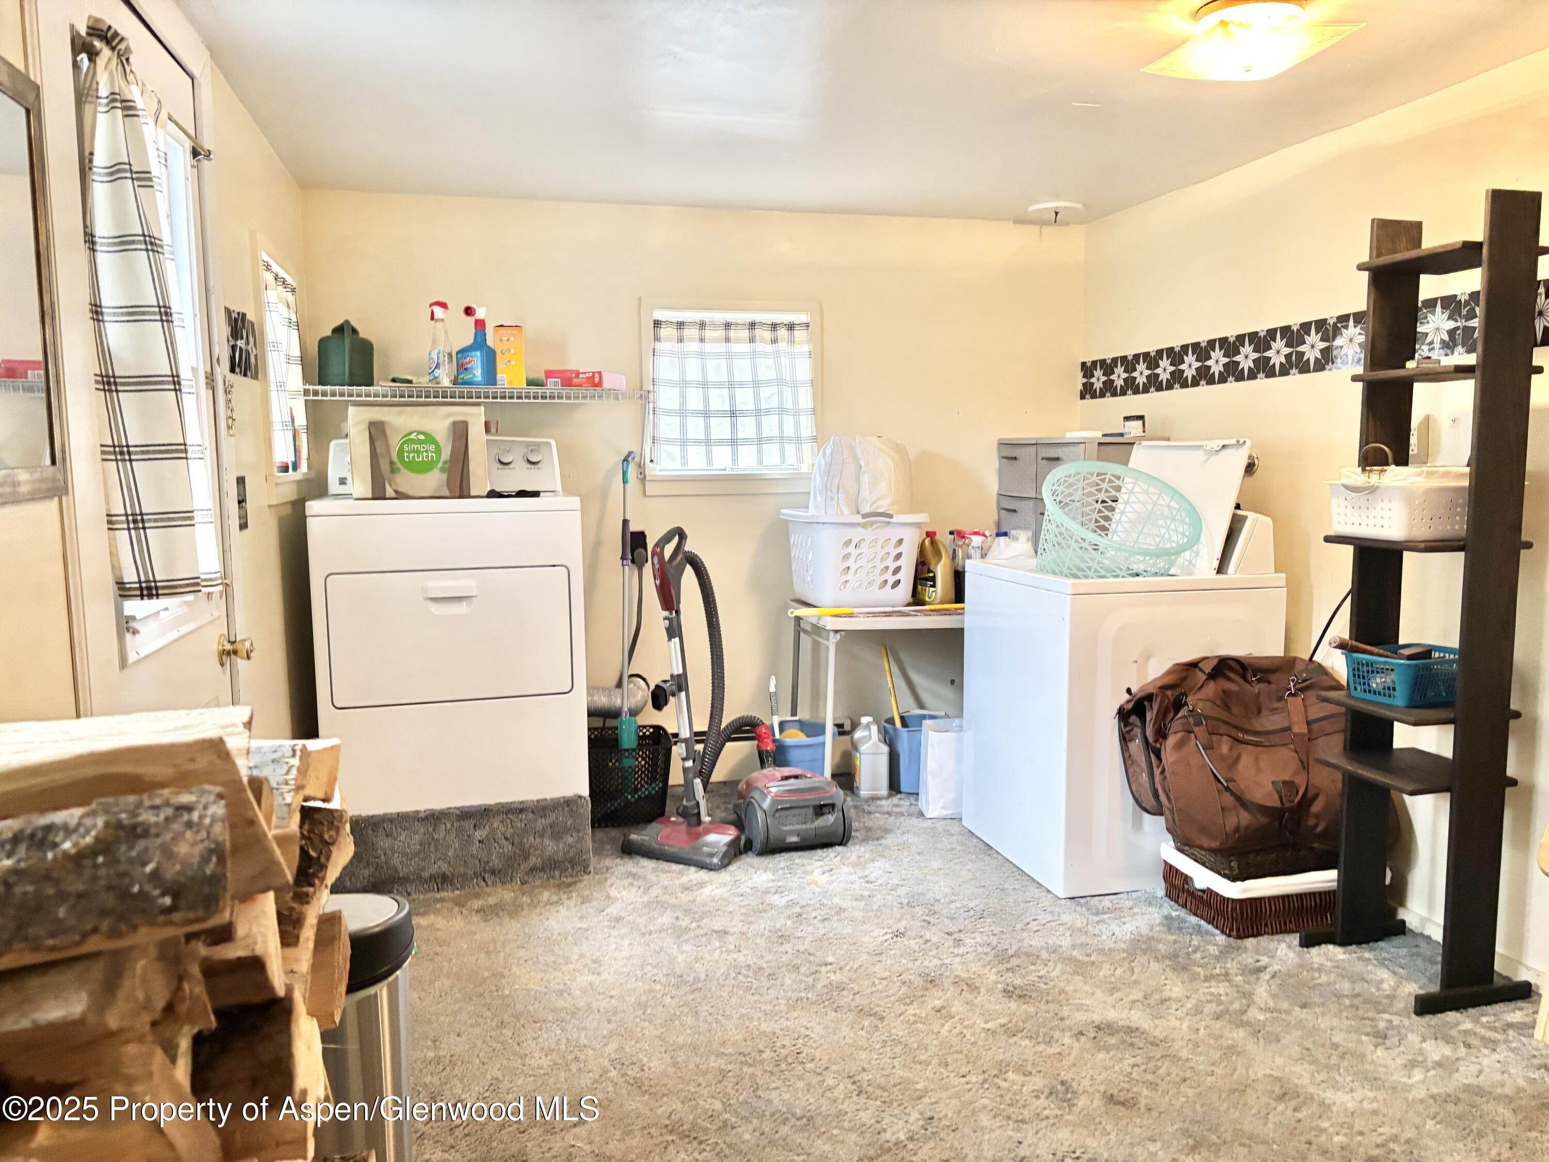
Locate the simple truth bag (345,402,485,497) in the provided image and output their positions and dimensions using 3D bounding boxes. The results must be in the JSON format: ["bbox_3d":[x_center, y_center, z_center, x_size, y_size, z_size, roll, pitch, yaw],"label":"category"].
[{"bbox_3d":[-1.087,-0.395,3.572,0.405,0.280,0.190,-2,6,-14],"label":"simple truth bag"}]

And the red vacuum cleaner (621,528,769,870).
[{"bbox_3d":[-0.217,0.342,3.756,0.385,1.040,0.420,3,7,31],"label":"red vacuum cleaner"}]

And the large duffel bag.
[{"bbox_3d":[1.295,0.451,3.147,0.669,0.486,0.344,-2,6,-13],"label":"large duffel bag"}]

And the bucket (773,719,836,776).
[{"bbox_3d":[0.110,0.671,4.234,0.243,0.253,0.258,0,6,0],"label":"bucket"}]

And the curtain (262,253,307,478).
[{"bbox_3d":[-1.470,-0.623,3.481,0.070,0.610,0.645,-2,6,-14],"label":"curtain"}]

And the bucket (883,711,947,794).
[{"bbox_3d":[0.552,0.653,4.420,0.265,0.265,0.260,-2,6,-14],"label":"bucket"}]

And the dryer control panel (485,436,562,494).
[{"bbox_3d":[-1.083,-0.374,3.831,0.709,0.177,0.172,-2,6,-17],"label":"dryer control panel"}]

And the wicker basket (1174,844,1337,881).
[{"bbox_3d":[1.337,0.706,3.162,0.400,0.115,0.280,-2,6,-14],"label":"wicker basket"}]

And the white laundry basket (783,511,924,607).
[{"bbox_3d":[0.292,-0.096,4.251,0.395,0.329,0.506,-2,6,-13],"label":"white laundry basket"}]

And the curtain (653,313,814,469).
[{"bbox_3d":[-0.142,-0.689,4.309,0.615,0.563,0.050,-2,6,-14],"label":"curtain"}]

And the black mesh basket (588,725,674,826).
[{"bbox_3d":[-0.514,0.686,4.060,0.325,0.310,0.270,-2,6,-14],"label":"black mesh basket"}]

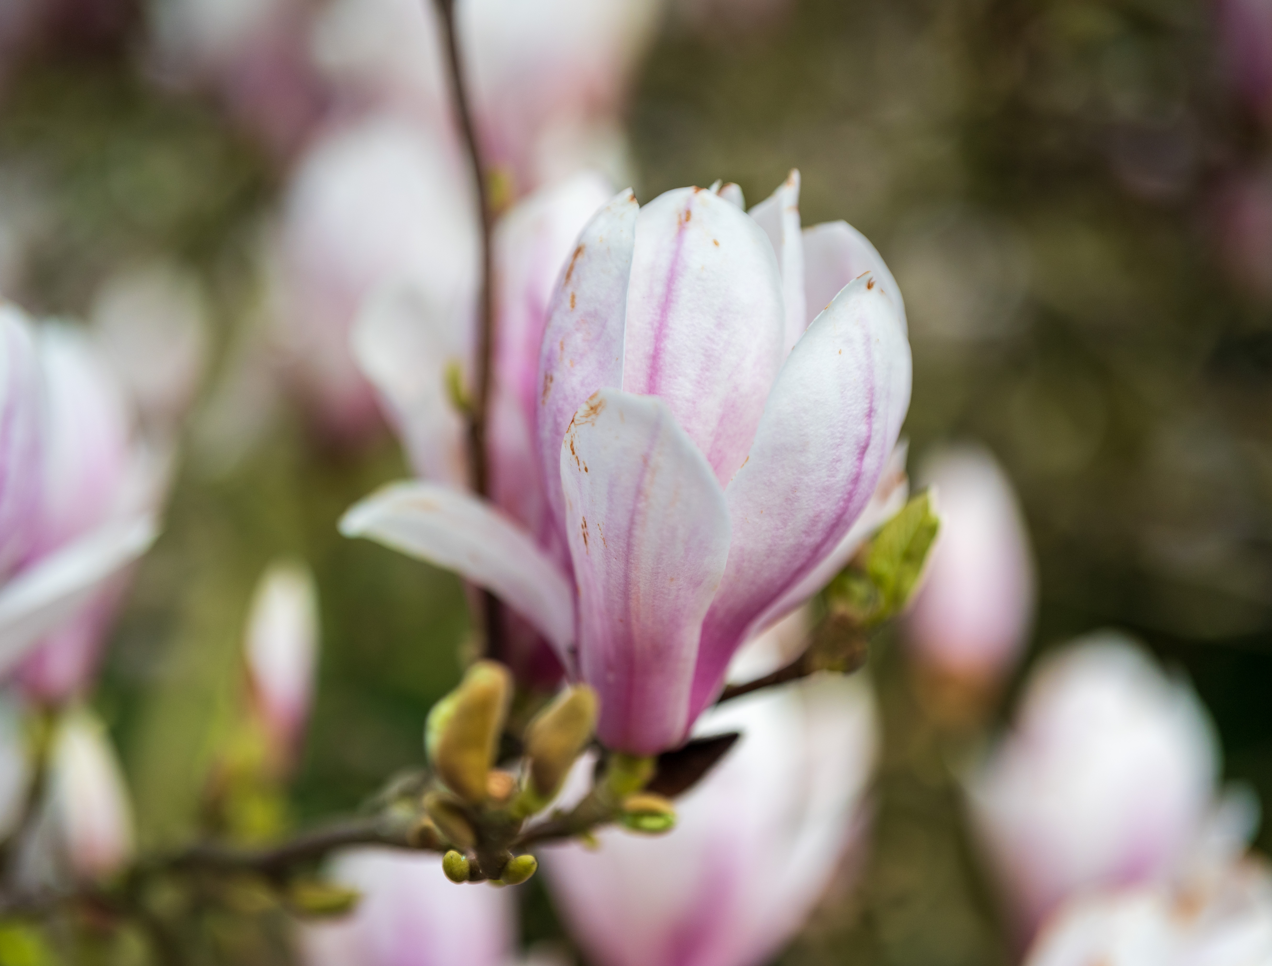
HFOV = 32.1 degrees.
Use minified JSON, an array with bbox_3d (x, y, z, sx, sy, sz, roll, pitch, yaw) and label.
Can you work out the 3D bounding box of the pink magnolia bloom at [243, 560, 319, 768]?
[{"bbox_3d":[-0.082,0.042,0.510,0.015,0.046,0.015,0,6,0],"label":"pink magnolia bloom"}]

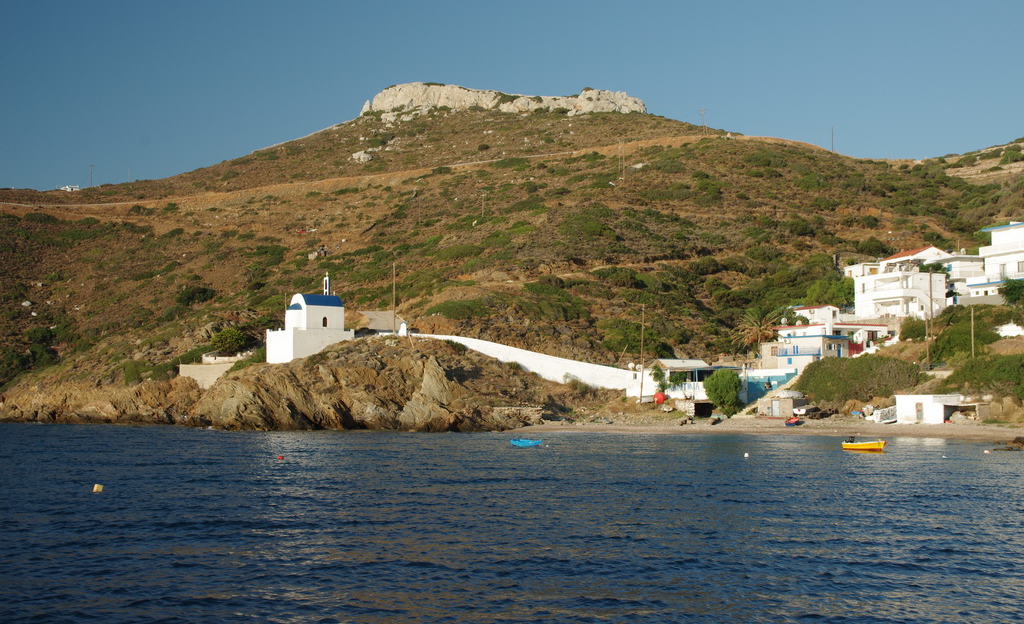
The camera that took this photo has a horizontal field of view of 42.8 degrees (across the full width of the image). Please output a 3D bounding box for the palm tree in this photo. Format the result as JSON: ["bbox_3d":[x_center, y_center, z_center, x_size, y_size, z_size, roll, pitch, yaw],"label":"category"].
[{"bbox_3d":[33.040,2.480,175.000,6.900,7.000,6.900,-1,-3,11],"label":"palm tree"}]

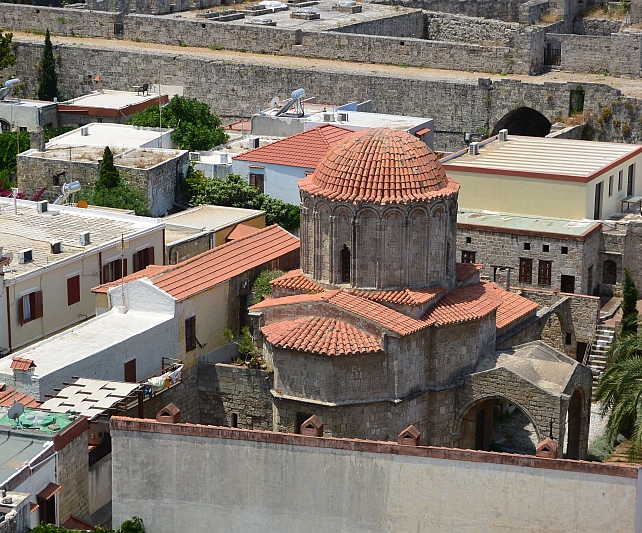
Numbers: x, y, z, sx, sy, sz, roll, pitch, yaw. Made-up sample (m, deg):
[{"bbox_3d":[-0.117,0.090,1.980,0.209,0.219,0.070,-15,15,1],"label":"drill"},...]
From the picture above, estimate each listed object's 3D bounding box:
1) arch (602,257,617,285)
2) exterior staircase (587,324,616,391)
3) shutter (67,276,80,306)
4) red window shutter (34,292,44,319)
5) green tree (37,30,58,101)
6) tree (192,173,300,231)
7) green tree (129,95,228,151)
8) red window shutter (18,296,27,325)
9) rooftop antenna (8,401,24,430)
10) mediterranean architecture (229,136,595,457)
[{"bbox_3d":[15.231,0.290,95.000,0.860,1.420,0.350,7,17,24],"label":"arch"},{"bbox_3d":[13.725,4.674,89.000,0.980,2.400,3.700,6,17,21],"label":"exterior staircase"},{"bbox_3d":[-11.608,1.141,84.500,0.070,1.270,1.060,9,18,29],"label":"shutter"},{"bbox_3d":[-14.386,1.976,92.046,0.060,1.360,0.550,10,17,32],"label":"red window shutter"},{"bbox_3d":[-21.601,-15.406,142.813,1.600,6.960,1.600,0,15,0],"label":"green tree"},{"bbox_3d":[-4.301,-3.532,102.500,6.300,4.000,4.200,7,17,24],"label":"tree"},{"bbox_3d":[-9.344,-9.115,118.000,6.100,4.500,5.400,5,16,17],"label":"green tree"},{"bbox_3d":[-15.050,2.254,90.880,0.060,1.380,0.530,4,15,14],"label":"red window shutter"},{"bbox_3d":[-10.339,5.068,61.000,0.680,0.920,0.520,-11,19,-35],"label":"rooftop antenna"},{"bbox_3d":[4.674,1.335,84.915,15.400,15.600,16.000,8,16,27],"label":"mediterranean architecture"}]

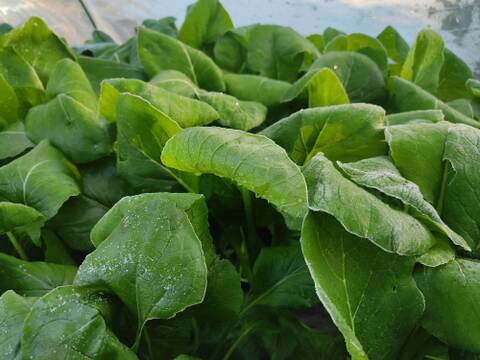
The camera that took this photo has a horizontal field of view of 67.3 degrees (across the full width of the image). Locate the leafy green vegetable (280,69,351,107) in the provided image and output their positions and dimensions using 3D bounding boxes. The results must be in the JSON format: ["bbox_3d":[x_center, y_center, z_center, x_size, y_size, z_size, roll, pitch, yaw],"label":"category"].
[{"bbox_3d":[0.139,-0.175,0.680,0.114,0.063,0.051,0,31,0],"label":"leafy green vegetable"}]

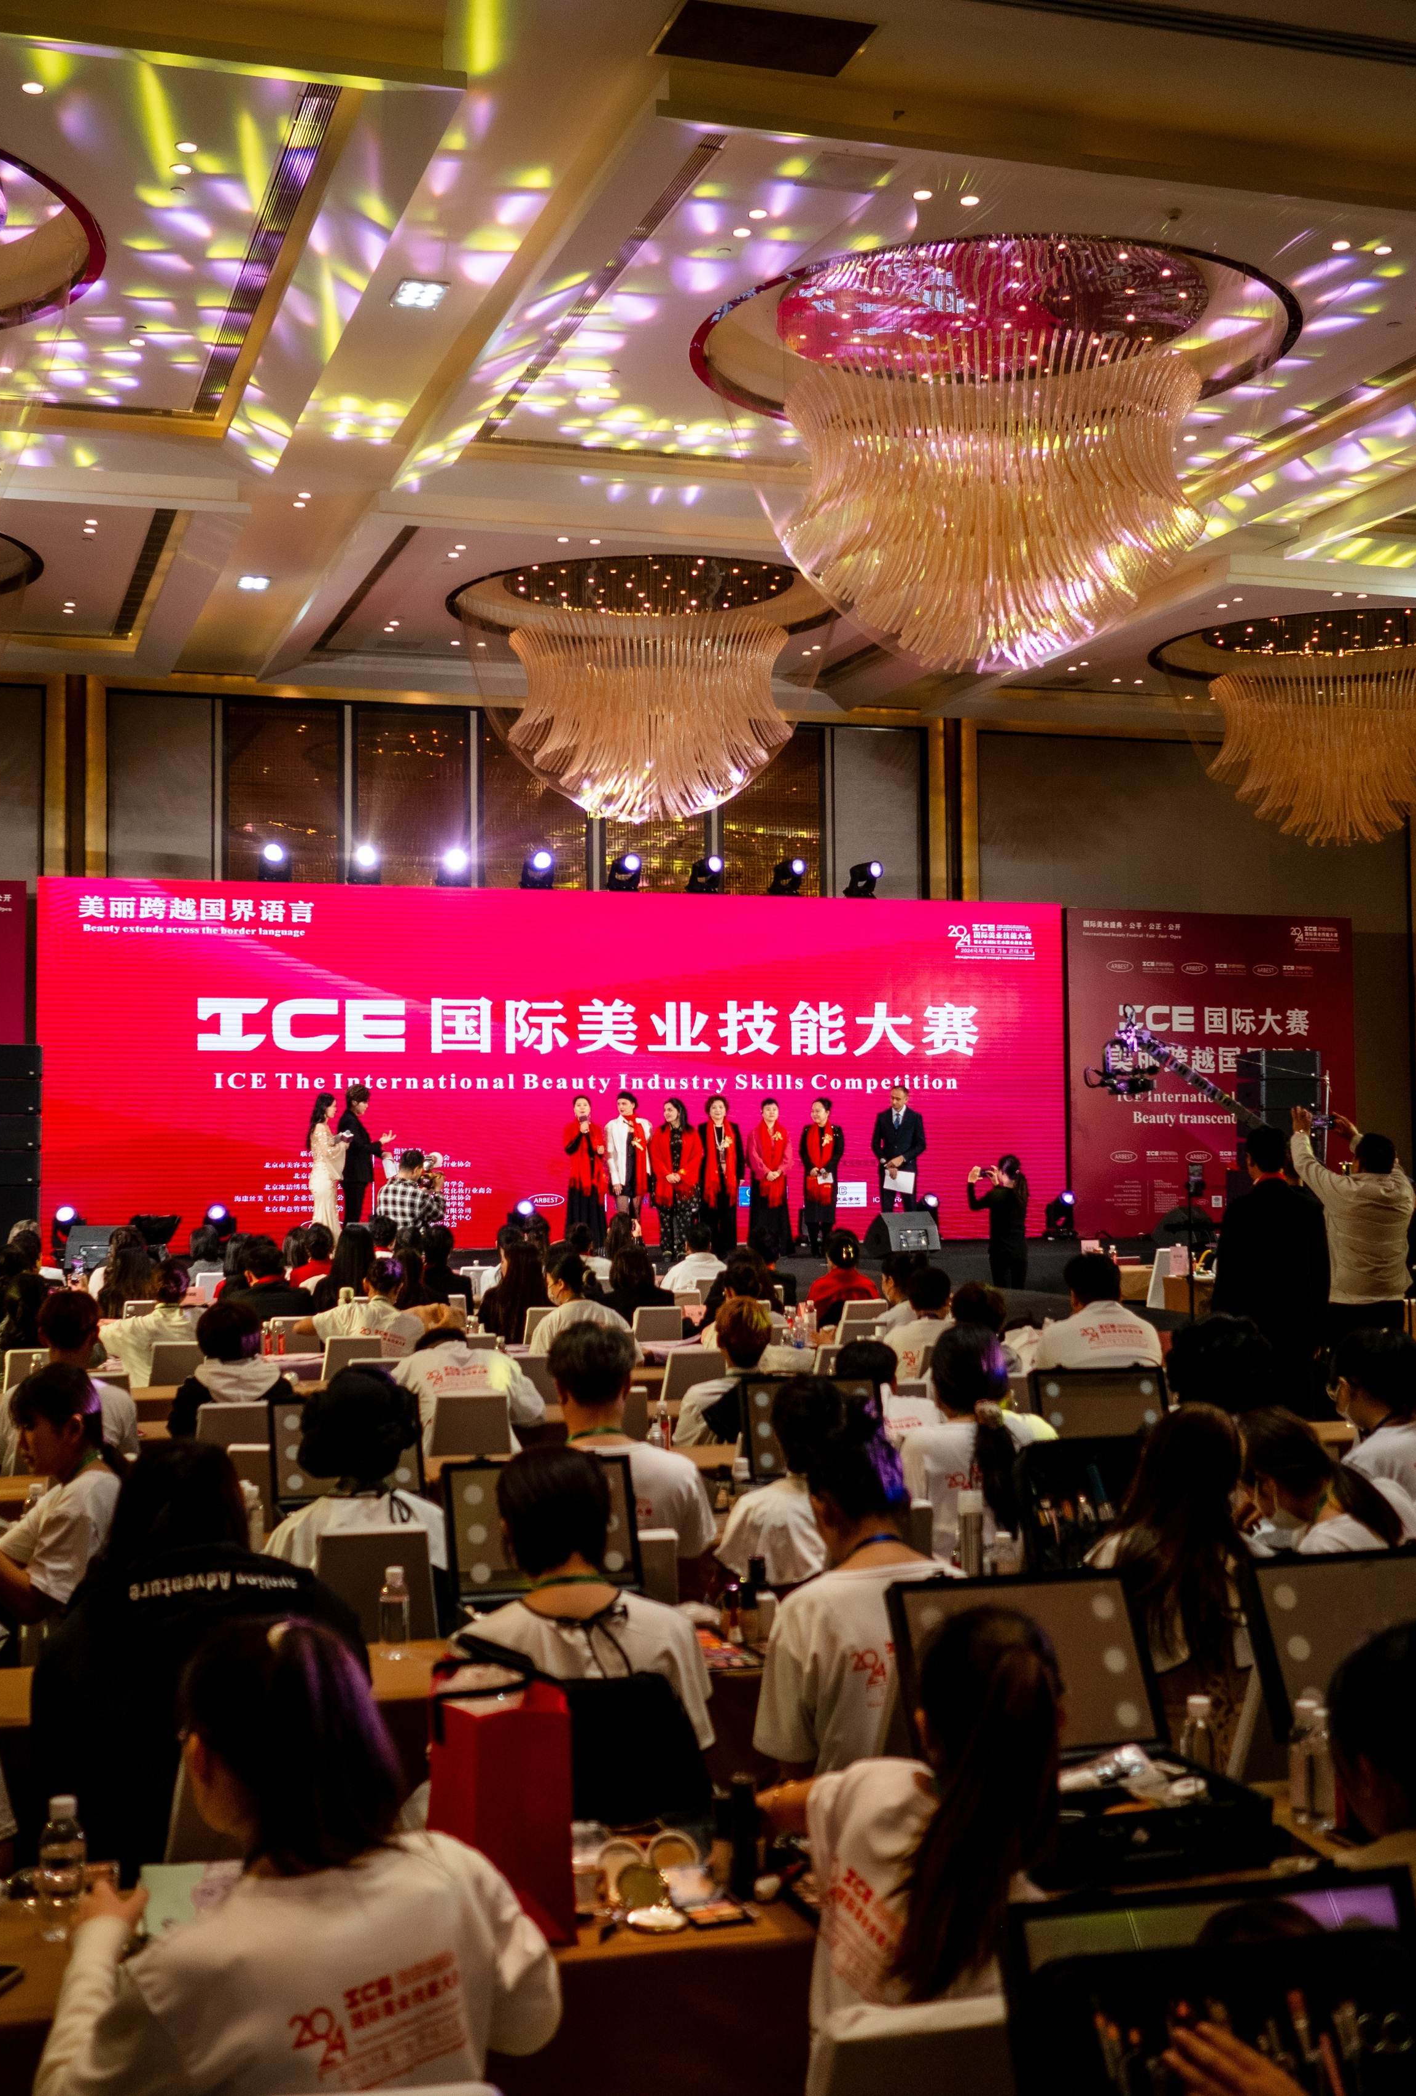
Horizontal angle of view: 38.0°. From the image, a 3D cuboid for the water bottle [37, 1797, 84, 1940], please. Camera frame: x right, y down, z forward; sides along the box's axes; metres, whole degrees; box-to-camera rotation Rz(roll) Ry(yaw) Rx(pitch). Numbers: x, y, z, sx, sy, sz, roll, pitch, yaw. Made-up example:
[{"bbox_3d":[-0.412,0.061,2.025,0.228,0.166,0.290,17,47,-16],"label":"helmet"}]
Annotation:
[{"bbox_3d":[-0.825,1.054,2.625,0.061,0.175,0.061,0,-2,0],"label":"water bottle"}]

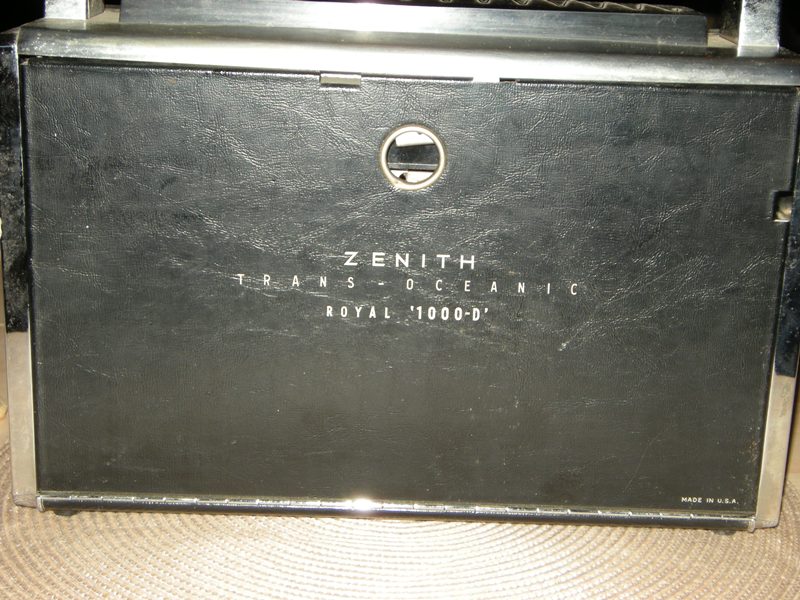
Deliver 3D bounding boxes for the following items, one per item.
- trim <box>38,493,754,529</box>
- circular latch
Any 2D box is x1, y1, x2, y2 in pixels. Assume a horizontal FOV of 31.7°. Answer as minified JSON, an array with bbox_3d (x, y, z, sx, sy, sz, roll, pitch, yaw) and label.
[{"bbox_3d":[-0.001,0.088,0.579,0.295,0.006,0.006,2,14,0],"label":"trim"},{"bbox_3d":[0.005,-0.055,0.545,0.025,0.026,0.006,2,14,0],"label":"circular latch"}]

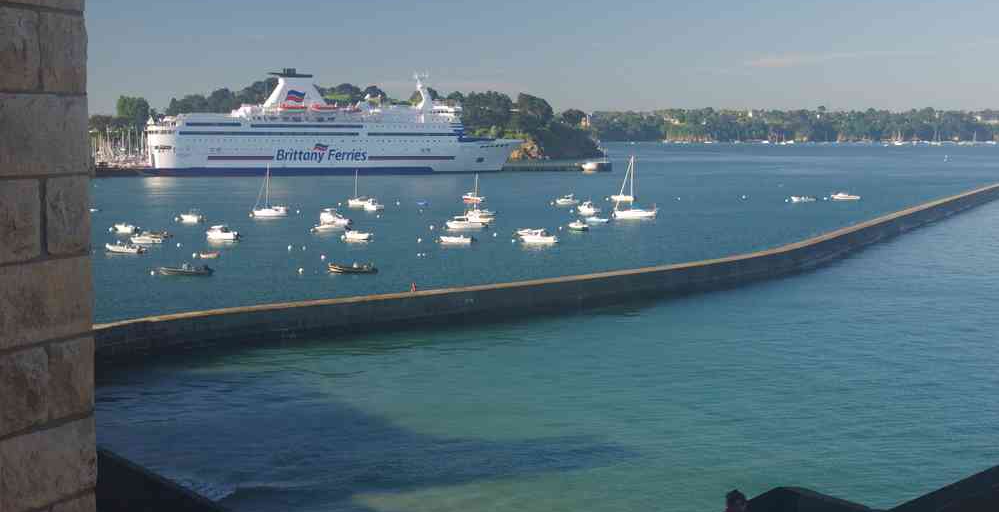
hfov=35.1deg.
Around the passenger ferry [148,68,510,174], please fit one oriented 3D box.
[{"bbox_3d":[-59.136,-52.858,626.176,152.000,40.000,26.000,-2,5,-29],"label":"passenger ferry"}]

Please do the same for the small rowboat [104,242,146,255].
[{"bbox_3d":[-51.730,-1.120,218.500,5.500,1.410,2.000,2,5,18],"label":"small rowboat"}]

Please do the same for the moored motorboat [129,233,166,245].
[{"bbox_3d":[-51.032,-2.522,230.024,4.734,1.363,1.900,0,4,3],"label":"moored motorboat"}]

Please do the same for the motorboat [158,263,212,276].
[{"bbox_3d":[-35.482,1.452,180.073,6.158,1.292,2.200,0,4,3],"label":"motorboat"}]

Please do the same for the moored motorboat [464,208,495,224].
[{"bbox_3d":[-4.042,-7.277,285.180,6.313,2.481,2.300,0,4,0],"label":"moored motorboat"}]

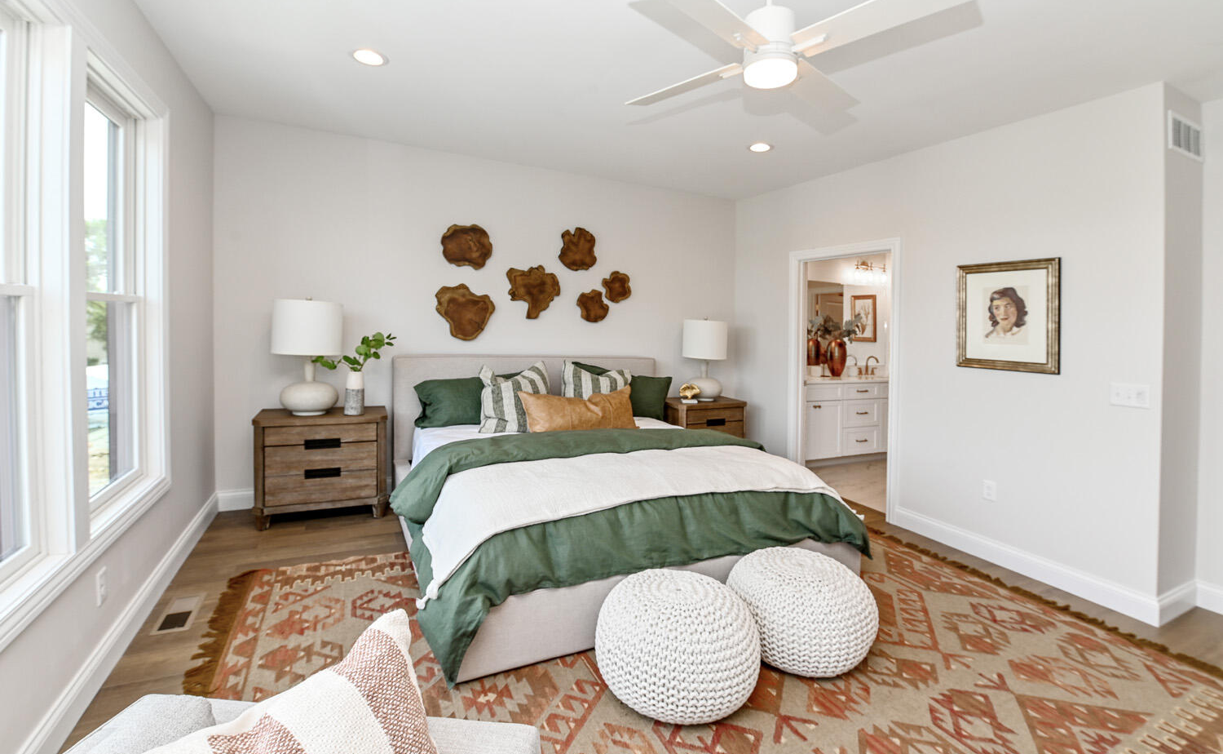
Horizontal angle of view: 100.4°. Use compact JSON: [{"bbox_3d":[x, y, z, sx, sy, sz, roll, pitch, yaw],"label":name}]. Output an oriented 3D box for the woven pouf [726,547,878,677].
[{"bbox_3d":[0.780,0.955,2.122,0.590,0.413,0.590,-1,5,-25],"label":"woven pouf"}]

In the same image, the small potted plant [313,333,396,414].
[{"bbox_3d":[-1.787,-0.023,3.548,0.510,0.568,0.314,-1,3,-25],"label":"small potted plant"}]

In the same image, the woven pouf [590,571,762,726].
[{"bbox_3d":[0.241,0.970,1.887,0.598,0.441,0.598,1,2,0],"label":"woven pouf"}]

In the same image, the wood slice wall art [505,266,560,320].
[{"bbox_3d":[-0.647,-0.702,4.232,0.473,0.444,0.048,-1,5,-25],"label":"wood slice wall art"}]

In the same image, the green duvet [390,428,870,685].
[{"bbox_3d":[0.064,0.730,2.899,2.294,0.605,1.411,-1,5,-25],"label":"green duvet"}]

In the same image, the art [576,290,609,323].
[{"bbox_3d":[-0.163,-0.617,4.446,0.306,0.292,0.048,-1,5,-25],"label":"art"}]

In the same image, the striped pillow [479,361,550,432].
[{"bbox_3d":[-0.723,0.143,3.725,0.499,0.480,0.163,-1,-15,-28],"label":"striped pillow"}]

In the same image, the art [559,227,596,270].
[{"bbox_3d":[-0.297,-1.116,4.459,0.343,0.372,0.050,0,3,-24],"label":"art"}]

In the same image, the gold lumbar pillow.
[{"bbox_3d":[-0.249,0.246,3.851,0.862,0.333,0.157,0,-22,-20],"label":"gold lumbar pillow"}]

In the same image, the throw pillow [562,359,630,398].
[{"bbox_3d":[-0.122,0.111,4.067,0.519,0.500,0.176,0,-17,-24],"label":"throw pillow"}]

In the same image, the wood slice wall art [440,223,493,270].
[{"bbox_3d":[-1.144,-1.027,4.012,0.404,0.361,0.048,-1,5,-25],"label":"wood slice wall art"}]

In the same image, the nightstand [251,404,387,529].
[{"bbox_3d":[-1.974,0.590,3.513,0.764,0.686,0.441,-1,3,-26],"label":"nightstand"}]

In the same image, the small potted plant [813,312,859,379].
[{"bbox_3d":[2.471,-0.339,5.568,0.480,0.691,0.403,-1,5,-25],"label":"small potted plant"}]

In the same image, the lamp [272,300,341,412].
[{"bbox_3d":[-2.025,-0.134,3.389,0.413,0.778,0.413,-1,5,-25],"label":"lamp"}]

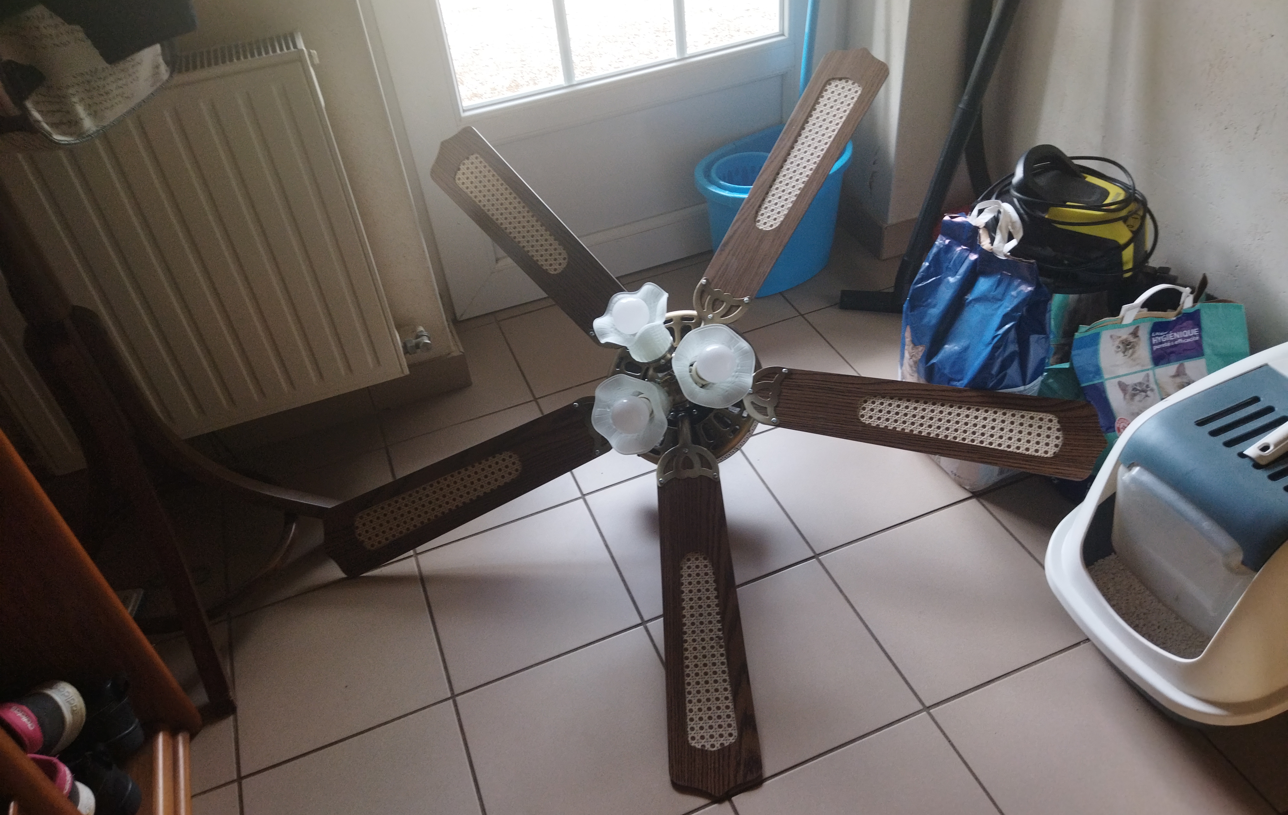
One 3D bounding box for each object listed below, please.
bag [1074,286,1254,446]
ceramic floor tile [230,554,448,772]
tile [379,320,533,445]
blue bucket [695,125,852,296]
[{"bbox_3d":[0.841,-0.054,1.707,0.290,0.310,0.140,-11,25,-5],"label":"bag"},{"bbox_3d":[-0.485,0.395,1.590,0.304,0.010,0.304,-18,41,-13],"label":"ceramic floor tile"},{"bbox_3d":[-0.422,-0.054,2.111,0.304,0.010,0.304,-18,41,-13],"label":"tile"},{"bbox_3d":[0.296,-0.432,2.240,0.385,0.265,0.270,-33,47,-27],"label":"blue bucket"}]

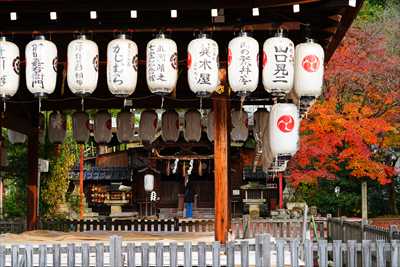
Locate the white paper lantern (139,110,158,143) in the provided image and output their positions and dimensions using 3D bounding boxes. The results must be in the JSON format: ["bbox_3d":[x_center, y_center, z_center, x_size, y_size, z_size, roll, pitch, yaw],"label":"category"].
[{"bbox_3d":[-1.284,-0.176,18.150,0.430,0.800,0.430,-1,-5,3],"label":"white paper lantern"}]

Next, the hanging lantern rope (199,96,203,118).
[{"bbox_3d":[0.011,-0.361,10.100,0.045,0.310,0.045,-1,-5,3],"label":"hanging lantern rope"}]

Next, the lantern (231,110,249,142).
[{"bbox_3d":[0.992,-0.174,18.000,0.430,0.800,0.430,-1,-5,3],"label":"lantern"}]

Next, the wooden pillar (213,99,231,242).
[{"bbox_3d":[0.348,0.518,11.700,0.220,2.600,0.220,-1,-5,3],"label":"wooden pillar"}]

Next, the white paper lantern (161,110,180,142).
[{"bbox_3d":[-0.732,-0.175,18.100,0.430,0.800,0.430,-1,-5,3],"label":"white paper lantern"}]

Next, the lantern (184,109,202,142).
[{"bbox_3d":[-0.165,-0.175,18.050,0.430,0.800,0.430,-1,-5,3],"label":"lantern"}]

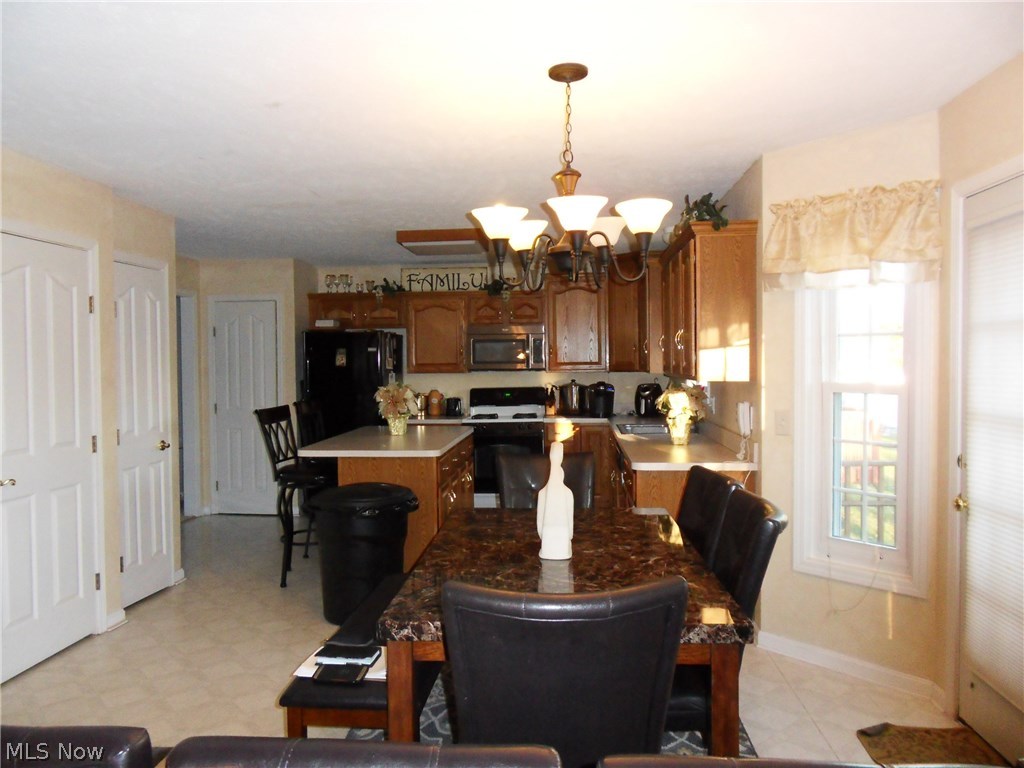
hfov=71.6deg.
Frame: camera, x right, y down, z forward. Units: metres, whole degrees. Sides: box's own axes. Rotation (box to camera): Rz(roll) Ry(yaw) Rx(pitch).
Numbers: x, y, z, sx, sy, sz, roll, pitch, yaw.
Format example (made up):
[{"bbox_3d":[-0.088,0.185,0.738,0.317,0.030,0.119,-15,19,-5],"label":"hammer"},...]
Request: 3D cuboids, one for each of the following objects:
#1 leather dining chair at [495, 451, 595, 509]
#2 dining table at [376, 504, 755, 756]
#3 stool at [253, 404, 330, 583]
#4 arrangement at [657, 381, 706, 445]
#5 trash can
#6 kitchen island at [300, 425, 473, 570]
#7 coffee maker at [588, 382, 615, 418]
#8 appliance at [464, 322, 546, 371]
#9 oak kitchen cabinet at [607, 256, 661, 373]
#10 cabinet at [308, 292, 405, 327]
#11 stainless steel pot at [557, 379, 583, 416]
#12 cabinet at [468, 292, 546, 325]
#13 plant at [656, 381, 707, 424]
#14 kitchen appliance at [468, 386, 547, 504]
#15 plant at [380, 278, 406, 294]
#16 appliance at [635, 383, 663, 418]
[{"bbox_3d":[0.136,0.840,3.296,0.490,1.000,0.600,0,2,5],"label":"leather dining chair"},{"bbox_3d":[0.169,0.979,2.628,0.990,0.760,1.500,0,2,2],"label":"dining table"},{"bbox_3d":[-1.420,0.739,4.740,0.460,1.130,0.440,0,2,7],"label":"stool"},{"bbox_3d":[1.081,0.186,4.530,0.310,0.400,0.300,0,2,5],"label":"arrangement"},{"bbox_3d":[-0.849,0.955,4.044,0.610,0.730,0.590,0,2,0],"label":"trash can"},{"bbox_3d":[-0.821,0.849,5.166,0.925,0.915,1.430,0,2,5],"label":"kitchen island"},{"bbox_3d":[0.868,0.154,6.886,0.250,0.340,0.300,0,2,5],"label":"coffee maker"},{"bbox_3d":[-0.034,-0.347,7.039,0.760,0.435,0.400,0,2,5],"label":"appliance"},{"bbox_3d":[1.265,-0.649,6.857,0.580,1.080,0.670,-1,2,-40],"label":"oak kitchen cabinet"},{"bbox_3d":[-1.580,-0.736,7.363,0.950,0.370,0.340,0,2,5],"label":"cabinet"},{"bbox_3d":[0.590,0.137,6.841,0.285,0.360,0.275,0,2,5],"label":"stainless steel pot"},{"bbox_3d":[-0.042,-0.754,7.224,0.767,0.340,0.340,0,2,5],"label":"cabinet"},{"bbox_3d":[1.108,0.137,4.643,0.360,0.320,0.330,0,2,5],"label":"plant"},{"bbox_3d":[-0.056,0.654,7.065,0.765,1.190,0.690,0,2,5],"label":"kitchen appliance"},{"bbox_3d":[-1.186,-0.956,7.108,0.270,0.180,0.210,0,2,5],"label":"plant"},{"bbox_3d":[1.295,0.155,6.711,0.250,0.310,0.295,1,2,31],"label":"appliance"}]

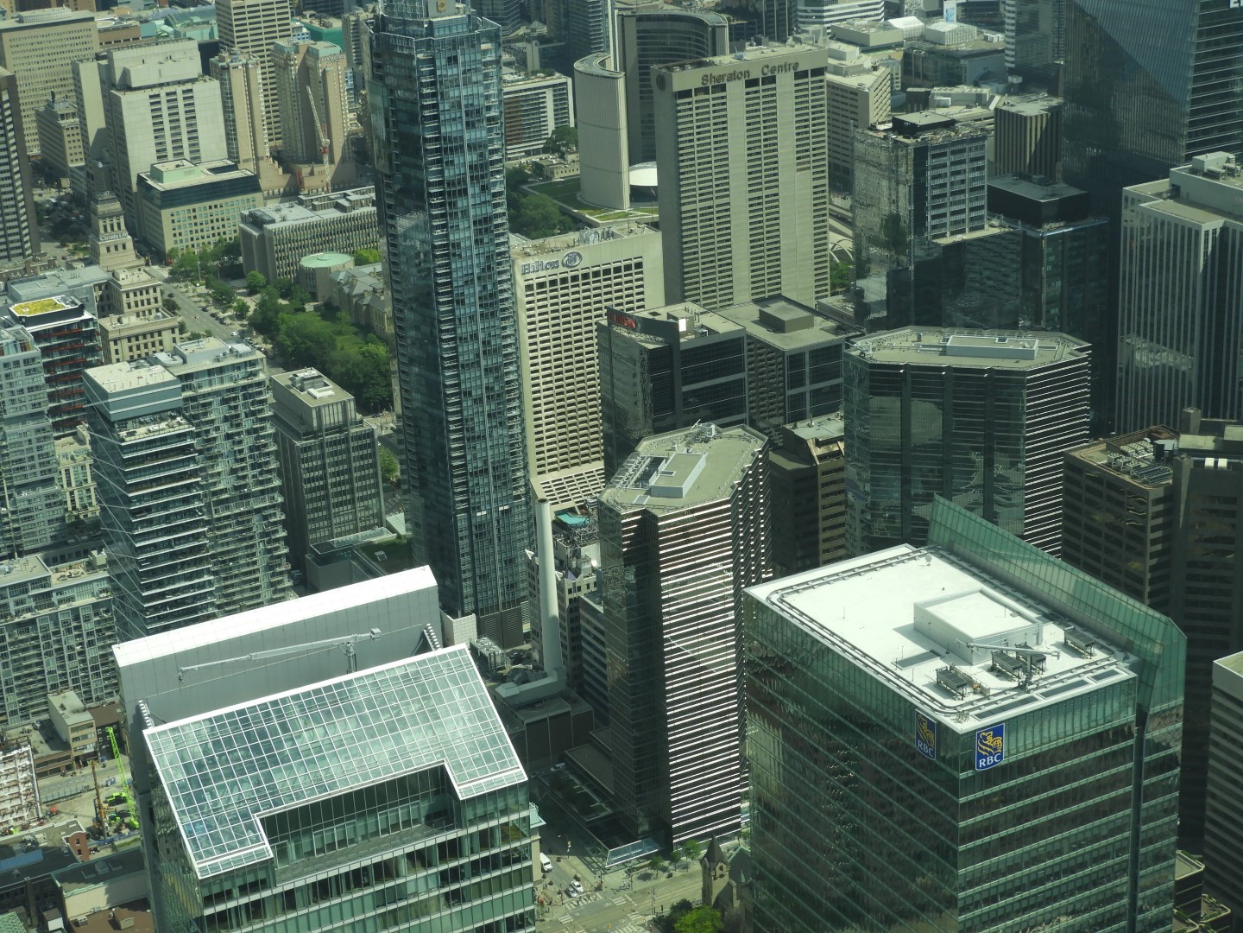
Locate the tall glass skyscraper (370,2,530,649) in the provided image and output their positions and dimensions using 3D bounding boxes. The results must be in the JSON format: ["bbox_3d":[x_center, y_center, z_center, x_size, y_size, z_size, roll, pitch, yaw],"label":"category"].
[{"bbox_3d":[-53.040,-46.390,744.960,32.000,213.000,39.000,-14,24,-26],"label":"tall glass skyscraper"}]

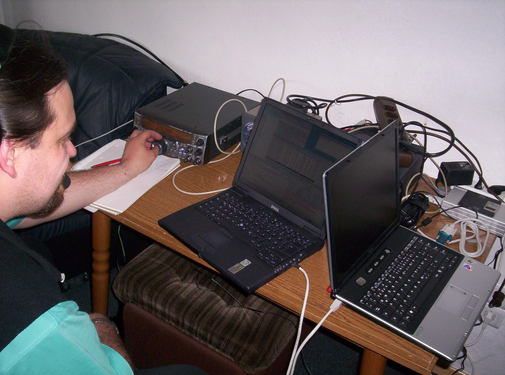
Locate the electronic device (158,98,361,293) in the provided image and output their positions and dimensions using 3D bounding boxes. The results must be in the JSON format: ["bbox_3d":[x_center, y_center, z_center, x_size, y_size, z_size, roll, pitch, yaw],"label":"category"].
[{"bbox_3d":[0.016,0.000,1.313,0.321,0.281,0.362,30,39,34],"label":"electronic device"}]

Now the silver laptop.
[{"bbox_3d":[0.367,0.099,1.181,0.343,0.309,0.352,25,36,29],"label":"silver laptop"}]

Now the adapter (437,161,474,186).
[{"bbox_3d":[0.620,-0.041,1.631,0.086,0.052,0.055,0,32,-10],"label":"adapter"}]

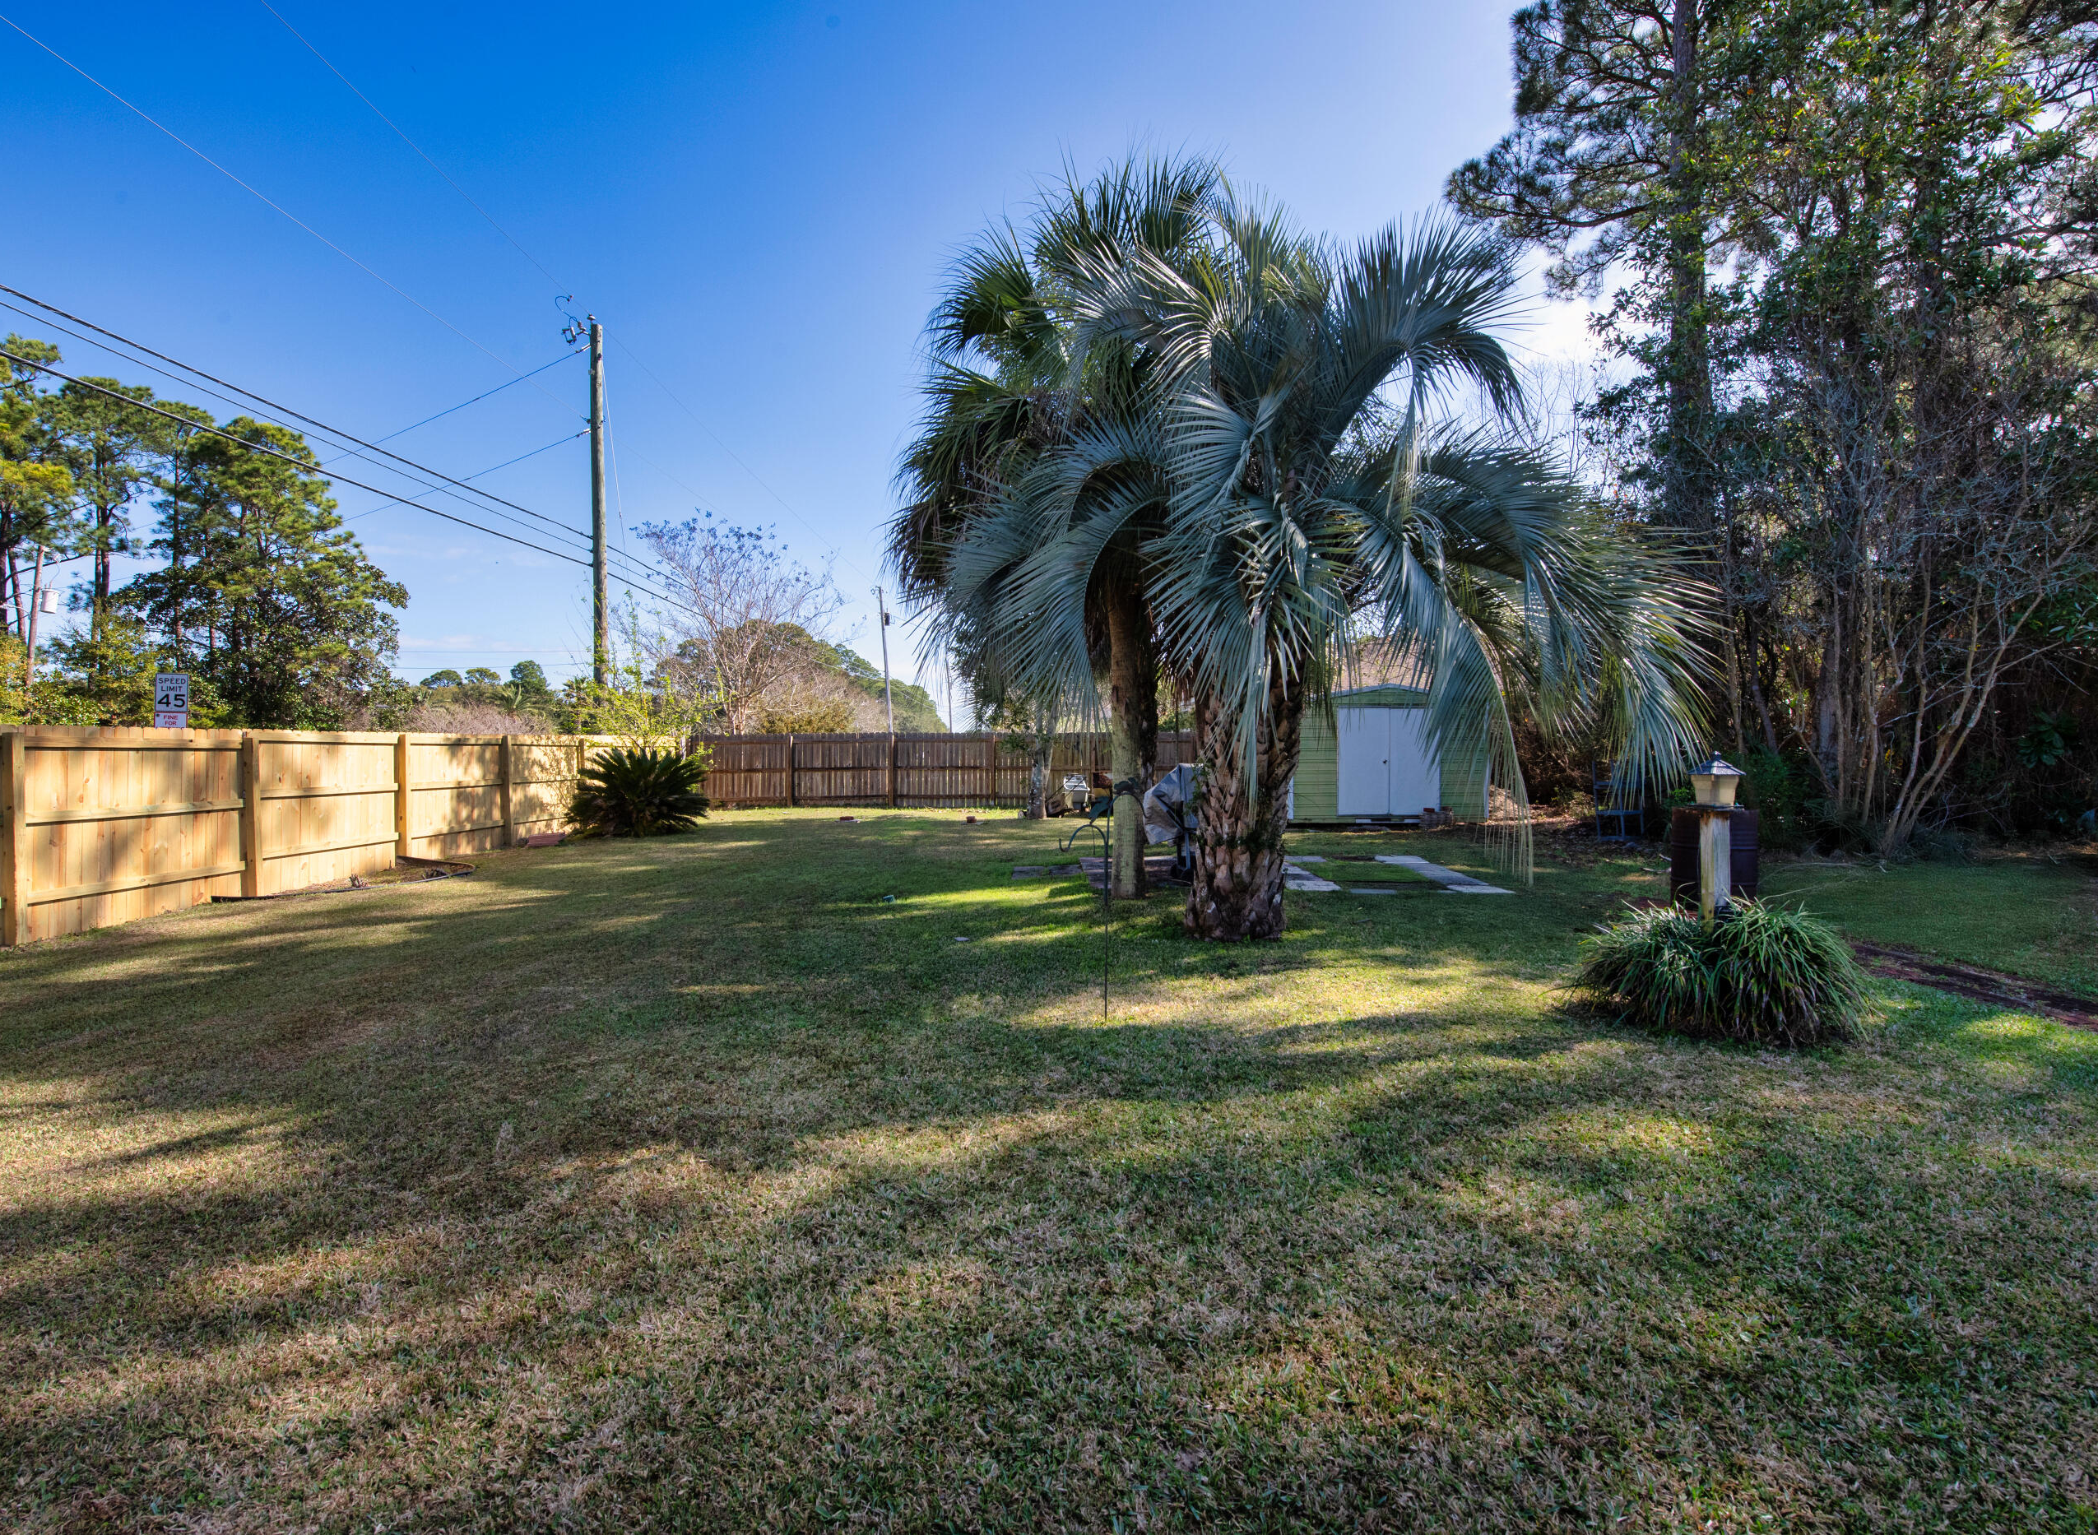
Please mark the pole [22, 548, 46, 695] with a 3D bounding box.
[{"bbox_3d":[-38.700,-3.780,34.000,0.240,9.250,0.240,5,2,-35],"label":"pole"}]

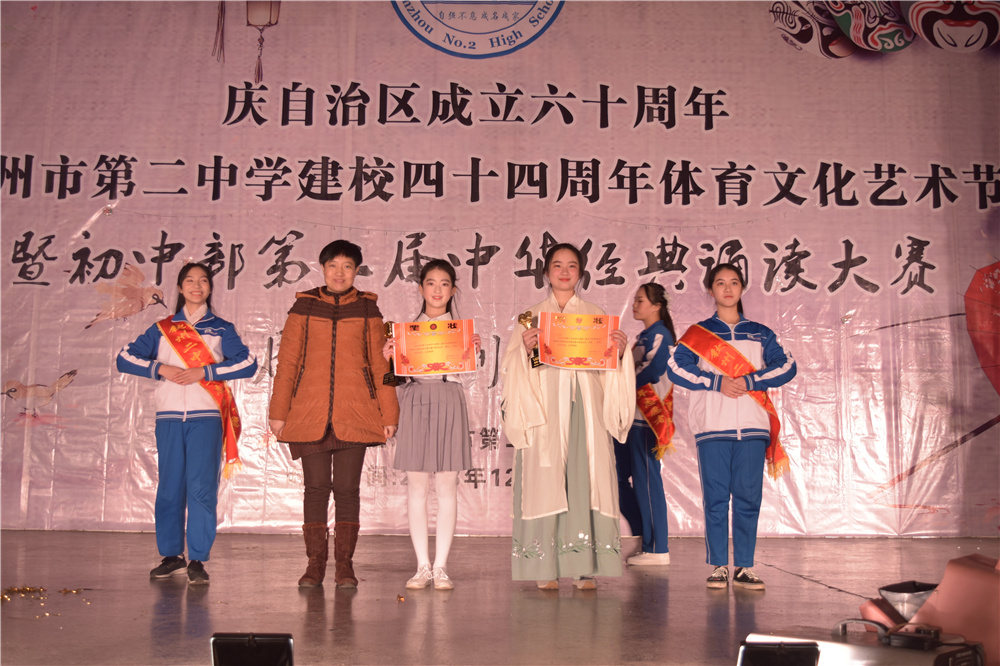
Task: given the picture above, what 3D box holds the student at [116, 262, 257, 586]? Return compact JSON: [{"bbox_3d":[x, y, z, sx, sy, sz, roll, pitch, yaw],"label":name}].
[{"bbox_3d":[-1.562,0.424,5.532,0.690,1.575,0.400,1,-6,-8],"label":"student"}]

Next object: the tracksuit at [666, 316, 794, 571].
[{"bbox_3d":[1.136,0.517,5.475,0.623,1.251,0.360,0,-6,2],"label":"tracksuit"}]

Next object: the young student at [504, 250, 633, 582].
[{"bbox_3d":[0.337,0.379,5.469,0.656,1.692,0.520,1,-6,0],"label":"young student"}]

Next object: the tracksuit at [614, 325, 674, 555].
[{"bbox_3d":[0.849,0.611,6.572,0.387,1.379,0.500,0,-6,6],"label":"tracksuit"}]

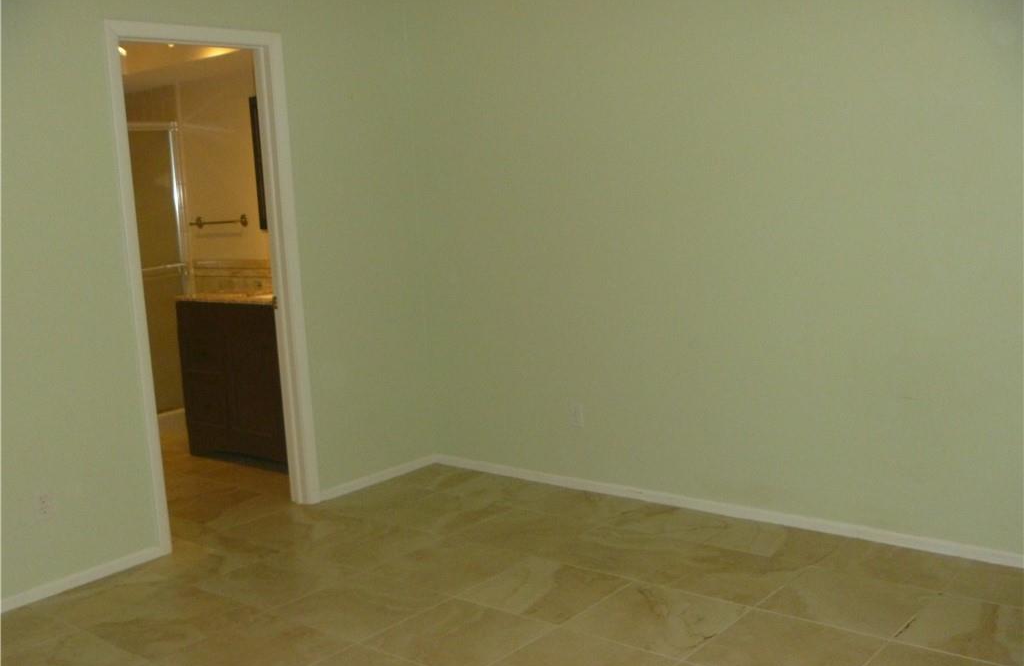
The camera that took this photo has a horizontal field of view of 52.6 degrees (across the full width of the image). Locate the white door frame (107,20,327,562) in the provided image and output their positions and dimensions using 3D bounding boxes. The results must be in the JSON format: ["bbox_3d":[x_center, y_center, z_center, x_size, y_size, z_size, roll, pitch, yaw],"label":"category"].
[{"bbox_3d":[-1.269,-0.200,4.417,0.135,2.125,0.828,4,10,40],"label":"white door frame"}]

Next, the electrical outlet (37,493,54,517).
[{"bbox_3d":[-1.727,0.640,3.838,0.008,0.114,0.072,4,10,40],"label":"electrical outlet"}]

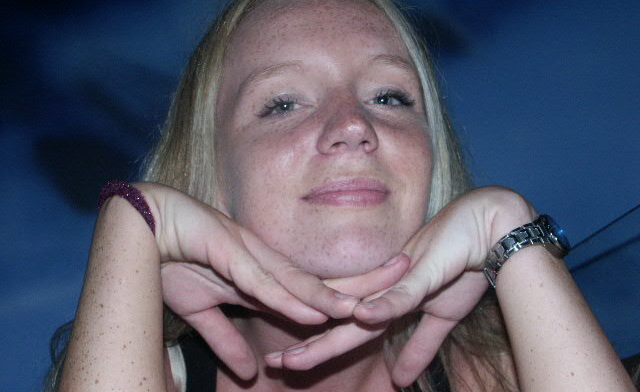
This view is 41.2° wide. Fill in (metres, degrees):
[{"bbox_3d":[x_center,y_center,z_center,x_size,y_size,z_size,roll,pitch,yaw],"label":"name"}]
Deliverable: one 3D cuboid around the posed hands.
[{"bbox_3d":[0.010,0.052,0.510,0.232,0.117,0.110,0,-6,0],"label":"posed hands"}]

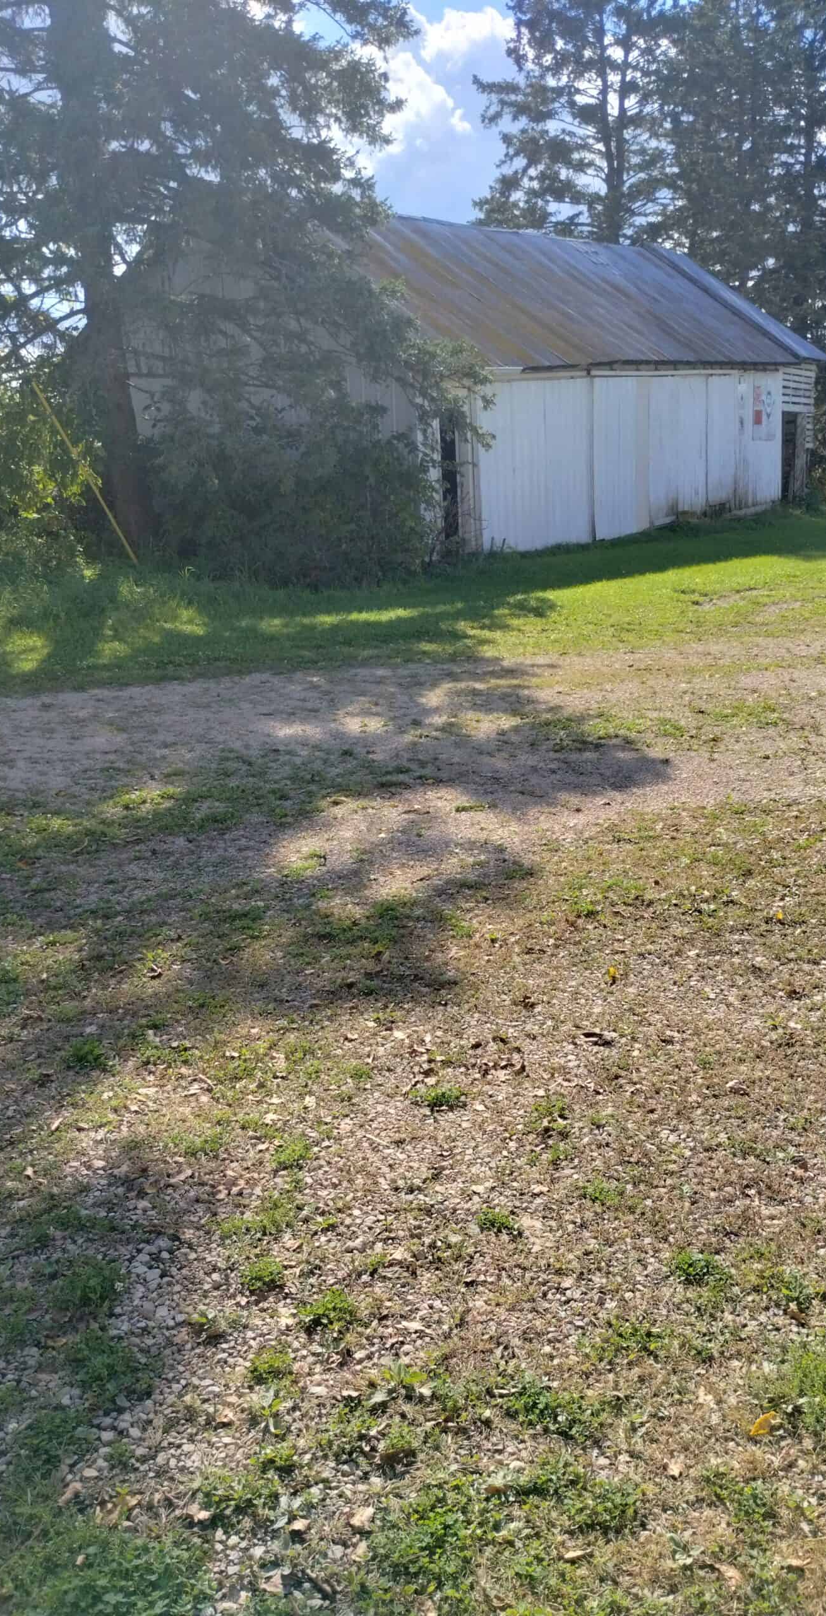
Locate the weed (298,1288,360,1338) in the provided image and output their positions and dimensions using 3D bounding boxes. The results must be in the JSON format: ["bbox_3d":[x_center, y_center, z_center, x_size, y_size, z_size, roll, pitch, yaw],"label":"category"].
[{"bbox_3d":[-0.147,0.887,2.308,0.104,0.053,0.099,-3,16,0],"label":"weed"}]

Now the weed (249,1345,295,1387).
[{"bbox_3d":[-0.236,0.931,2.187,0.077,0.043,0.071,-3,16,0],"label":"weed"}]

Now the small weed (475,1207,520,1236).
[{"bbox_3d":[0.164,0.810,2.562,0.088,0.034,0.072,-3,16,0],"label":"small weed"}]

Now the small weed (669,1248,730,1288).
[{"bbox_3d":[0.523,0.838,2.385,0.110,0.042,0.091,-3,16,0],"label":"small weed"}]

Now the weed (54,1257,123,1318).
[{"bbox_3d":[-0.591,0.874,2.385,0.118,0.079,0.116,-3,16,0],"label":"weed"}]

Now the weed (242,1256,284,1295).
[{"bbox_3d":[-0.276,0.862,2.413,0.078,0.057,0.074,-3,16,0],"label":"weed"}]

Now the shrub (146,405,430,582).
[{"bbox_3d":[-1.370,-3.624,15.298,3.320,1.975,2.324,-3,16,0],"label":"shrub"}]

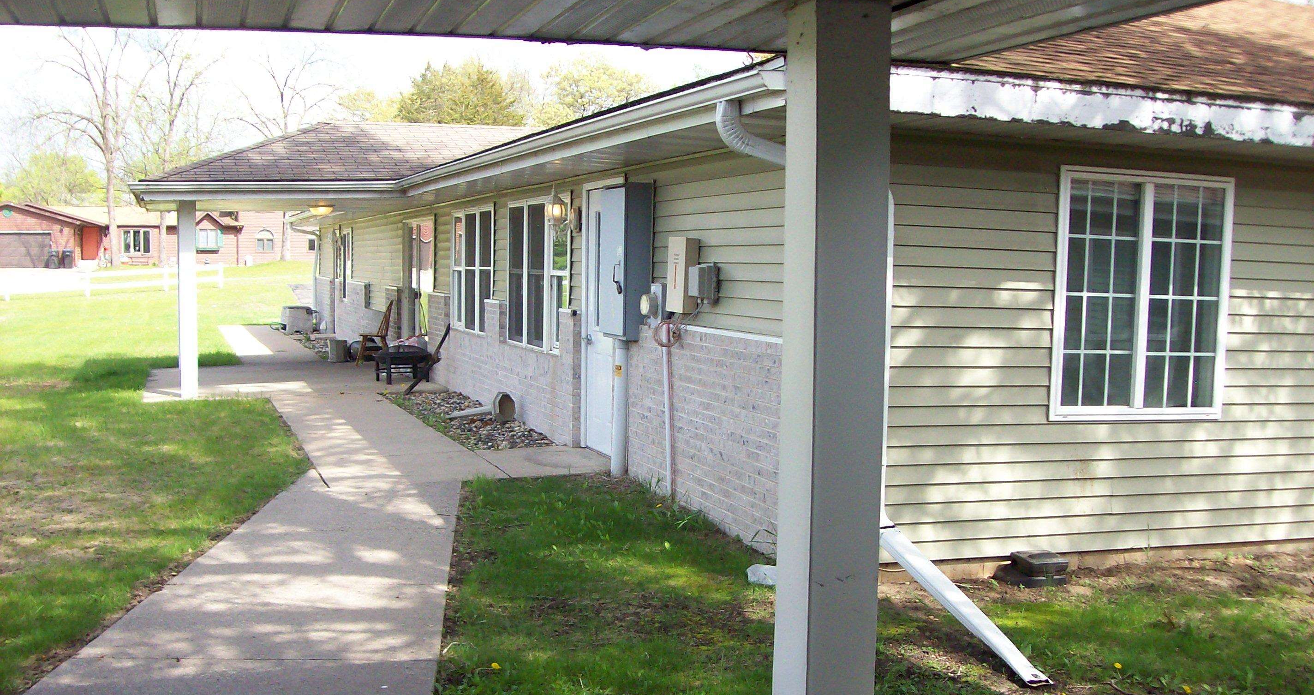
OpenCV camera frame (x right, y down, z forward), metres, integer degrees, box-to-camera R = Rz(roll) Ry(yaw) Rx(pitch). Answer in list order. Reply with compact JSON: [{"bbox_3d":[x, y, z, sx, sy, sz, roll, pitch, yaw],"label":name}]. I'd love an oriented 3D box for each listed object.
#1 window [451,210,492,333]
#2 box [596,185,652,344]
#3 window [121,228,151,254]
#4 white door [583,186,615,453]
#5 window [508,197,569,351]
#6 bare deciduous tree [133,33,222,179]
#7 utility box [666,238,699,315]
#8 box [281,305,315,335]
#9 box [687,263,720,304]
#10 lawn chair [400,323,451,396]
[{"bbox_3d":[-2.049,-0.849,15.032,0.100,1.360,2.200,0,4,-20],"label":"window"},{"bbox_3d":[-0.223,-0.600,9.636,0.200,1.070,0.600,0,4,-20],"label":"box"},{"bbox_3d":[-31.590,-6.425,83.000,1.750,1.580,0.120,1,3,-2],"label":"window"},{"bbox_3d":[-0.429,-0.216,10.597,0.090,2.075,1.080,0,4,-19],"label":"white door"},{"bbox_3d":[-1.120,-0.685,12.541,0.100,1.365,2.260,0,4,-19],"label":"window"},{"bbox_3d":[-27.811,-11.638,79.000,5.800,14.100,5.600,0,4,-20],"label":"bare deciduous tree"},{"bbox_3d":[0.169,-0.462,8.700,0.096,0.476,0.325,0,4,-19],"label":"utility box"},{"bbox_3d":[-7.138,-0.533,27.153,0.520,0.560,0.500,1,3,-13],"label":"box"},{"bbox_3d":[0.276,-0.393,8.328,0.125,0.240,0.200,0,4,-20],"label":"box"},{"bbox_3d":[-2.638,0.131,15.673,0.590,0.810,0.550,0,4,-19],"label":"lawn chair"}]

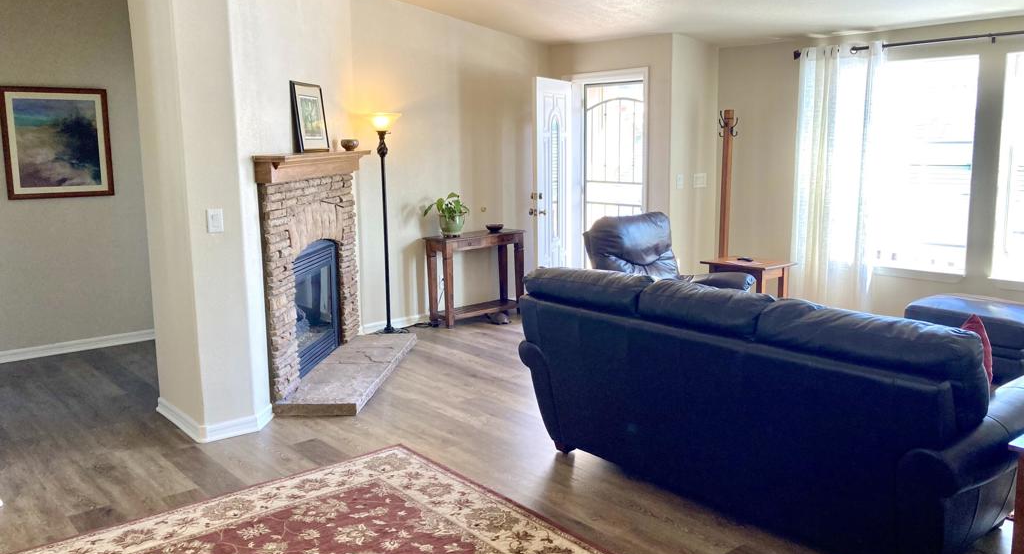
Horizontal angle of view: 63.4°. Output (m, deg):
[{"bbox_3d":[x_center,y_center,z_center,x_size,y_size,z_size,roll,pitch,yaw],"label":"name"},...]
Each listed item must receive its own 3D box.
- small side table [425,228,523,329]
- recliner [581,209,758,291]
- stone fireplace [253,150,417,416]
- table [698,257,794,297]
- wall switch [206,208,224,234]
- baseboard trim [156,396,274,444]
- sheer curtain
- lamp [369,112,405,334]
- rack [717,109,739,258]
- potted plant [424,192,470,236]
[{"bbox_3d":[-0.311,0.002,7.211,0.930,0.732,0.340,-9,12,-41],"label":"small side table"},{"bbox_3d":[1.174,0.074,5.841,0.930,0.970,0.980,-9,12,-41],"label":"recliner"},{"bbox_3d":[-1.078,-0.082,5.455,0.530,1.455,1.870,0,9,3],"label":"stone fireplace"},{"bbox_3d":[1.896,0.161,6.619,0.460,0.540,0.580,-9,12,-41],"label":"table"},{"bbox_3d":[-1.486,-0.282,4.153,0.074,0.116,0.012,-9,12,-41],"label":"wall switch"},{"bbox_3d":[-1.643,0.747,4.636,0.500,0.086,0.730,-9,12,-41],"label":"baseboard trim"},{"bbox_3d":[2.489,-0.676,6.415,0.120,2.150,0.700,-9,12,-41],"label":"sheer curtain"},{"bbox_3d":[-1.000,-0.404,6.553,0.310,1.755,0.310,-1,9,0],"label":"lamp"},{"bbox_3d":[1.784,-0.510,6.993,0.420,1.755,0.420,-9,12,-41],"label":"rack"},{"bbox_3d":[-0.510,-0.518,6.983,0.340,0.375,0.310,-9,12,-41],"label":"potted plant"}]

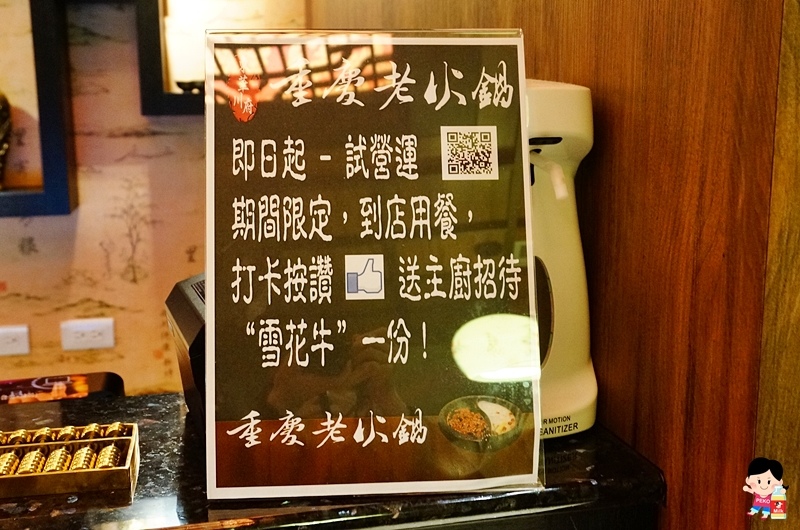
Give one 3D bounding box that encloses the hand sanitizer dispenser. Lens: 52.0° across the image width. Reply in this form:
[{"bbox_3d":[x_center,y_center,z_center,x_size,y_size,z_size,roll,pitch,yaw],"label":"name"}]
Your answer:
[{"bbox_3d":[0.091,-0.014,0.643,0.112,0.266,0.125,-2,9,-13],"label":"hand sanitizer dispenser"}]

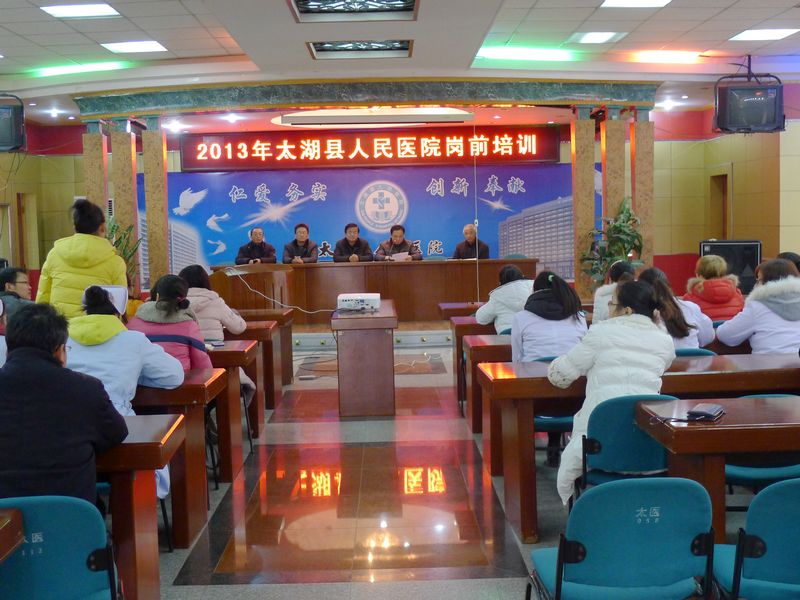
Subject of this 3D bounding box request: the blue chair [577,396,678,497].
[{"bbox_3d":[0.916,0.742,4.146,0.470,0.780,0.530,-1,5,-1],"label":"blue chair"}]

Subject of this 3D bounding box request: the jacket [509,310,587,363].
[{"bbox_3d":[0.822,0.303,5.453,0.440,0.530,0.560,-1,5,-1],"label":"jacket"}]

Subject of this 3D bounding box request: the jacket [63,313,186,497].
[{"bbox_3d":[-1.159,0.455,4.292,0.490,0.770,0.460,-1,5,-1],"label":"jacket"}]

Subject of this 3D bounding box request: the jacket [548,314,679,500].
[{"bbox_3d":[0.931,0.451,4.413,0.550,0.780,0.600,-2,5,-6],"label":"jacket"}]

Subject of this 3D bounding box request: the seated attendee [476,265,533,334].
[{"bbox_3d":[0.756,0.351,6.560,0.550,1.170,0.750,-1,5,-1],"label":"seated attendee"}]

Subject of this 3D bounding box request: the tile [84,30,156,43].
[{"bbox_3d":[-2.716,-2.581,9.721,0.600,0.025,0.600,-1,5,-1],"label":"tile"}]

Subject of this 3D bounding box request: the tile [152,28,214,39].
[{"bbox_3d":[-2.120,-2.560,9.571,0.600,0.020,0.600,-1,5,-1],"label":"tile"}]

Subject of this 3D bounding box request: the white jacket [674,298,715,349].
[{"bbox_3d":[1.467,0.287,5.413,0.460,0.640,0.420,-1,5,-1],"label":"white jacket"}]

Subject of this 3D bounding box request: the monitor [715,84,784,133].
[{"bbox_3d":[3.933,-2.152,11.200,0.710,0.530,0.500,-1,9,7],"label":"monitor"}]

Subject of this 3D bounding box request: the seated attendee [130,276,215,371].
[{"bbox_3d":[-1.195,0.464,5.442,0.520,1.220,0.750,-1,5,-1],"label":"seated attendee"}]

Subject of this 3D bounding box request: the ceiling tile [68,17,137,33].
[{"bbox_3d":[-2.686,-2.484,8.973,0.600,0.020,0.600,-1,5,-1],"label":"ceiling tile"}]

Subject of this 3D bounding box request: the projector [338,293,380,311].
[{"bbox_3d":[-0.333,0.025,8.106,0.335,0.104,0.250,-1,5,-1],"label":"projector"}]

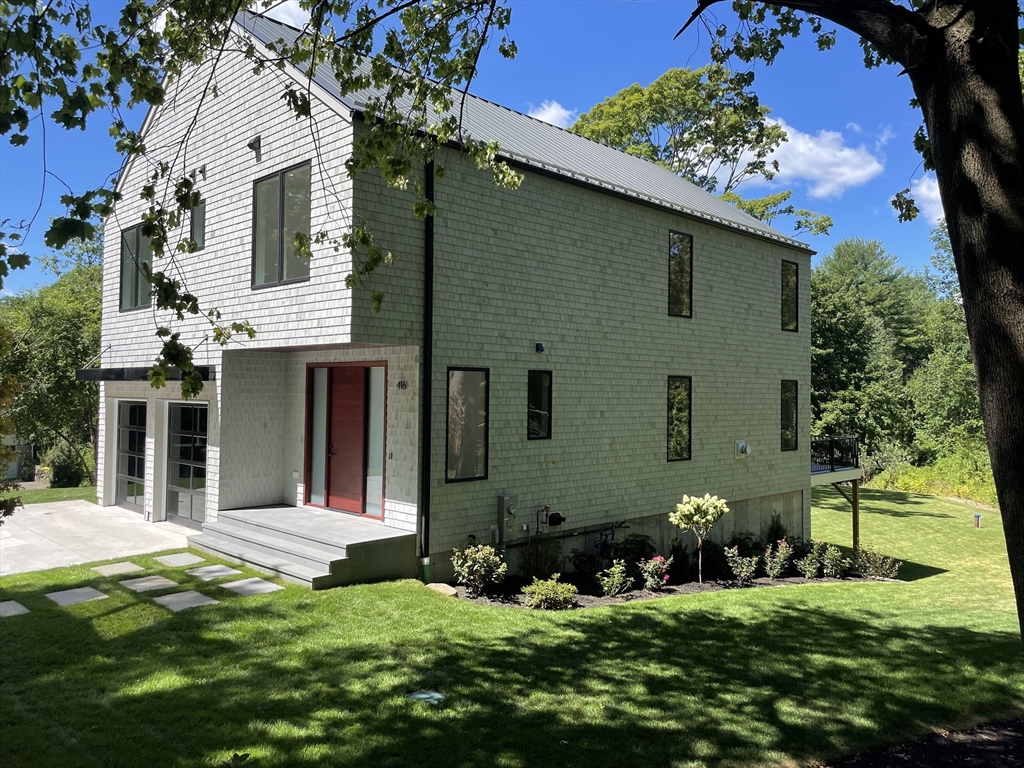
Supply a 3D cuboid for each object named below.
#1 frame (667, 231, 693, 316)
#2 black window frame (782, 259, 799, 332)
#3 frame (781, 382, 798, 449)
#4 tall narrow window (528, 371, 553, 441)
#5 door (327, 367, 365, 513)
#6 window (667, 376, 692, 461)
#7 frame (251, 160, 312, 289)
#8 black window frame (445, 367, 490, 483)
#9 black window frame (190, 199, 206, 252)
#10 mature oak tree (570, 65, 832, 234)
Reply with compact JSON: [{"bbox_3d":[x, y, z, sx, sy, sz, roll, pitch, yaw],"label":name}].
[{"bbox_3d":[3.659,-2.355,16.624,0.915,1.825,0.100,1,-1,-45],"label":"frame"},{"bbox_3d":[7.335,-2.308,20.264,0.915,1.825,0.100,1,-1,-45],"label":"black window frame"},{"bbox_3d":[7.328,0.842,20.271,0.915,1.825,0.100,1,-1,-45],"label":"frame"},{"bbox_3d":[0.498,0.375,13.506,0.605,1.210,0.100,1,-1,-45],"label":"tall narrow window"},{"bbox_3d":[-2.816,0.933,13.023,0.080,2.430,1.060,1,-1,-45],"label":"door"},{"bbox_3d":[3.632,0.751,16.611,0.915,1.825,0.100,1,-1,-45],"label":"window"},{"bbox_3d":[-3.695,-2.482,12.267,0.100,1.825,1.840,1,-1,-45],"label":"frame"},{"bbox_3d":[-0.698,0.652,12.324,0.915,1.825,0.100,1,-1,-45],"label":"black window frame"},{"bbox_3d":[-5.927,-2.962,14.532,0.100,0.910,0.610,1,-1,-45],"label":"black window frame"},{"bbox_3d":[8.500,-5.100,36.000,12.500,19.500,12.500,1,0,0],"label":"mature oak tree"}]

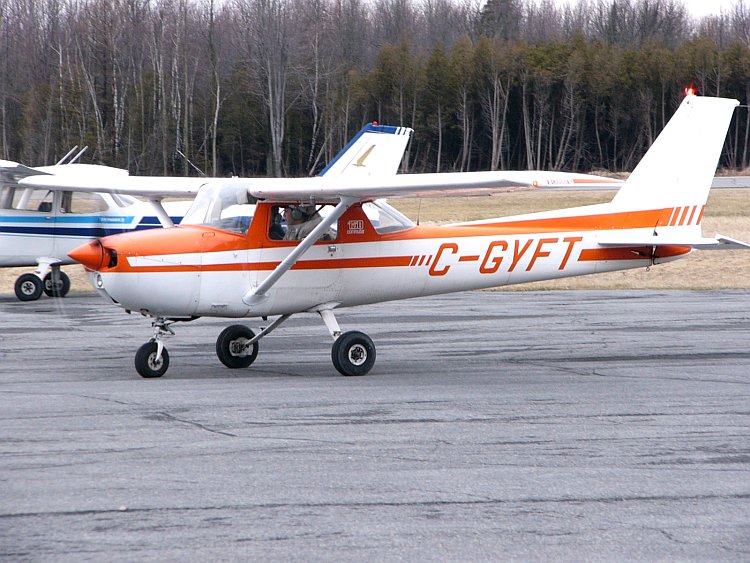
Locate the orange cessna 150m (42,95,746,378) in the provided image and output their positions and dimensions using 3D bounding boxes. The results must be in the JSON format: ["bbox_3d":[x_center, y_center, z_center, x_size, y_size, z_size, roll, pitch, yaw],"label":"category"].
[{"bbox_3d":[0.420,-0.490,39.900,7.300,2.620,10.170,-1,2,-29],"label":"orange cessna 150m"}]

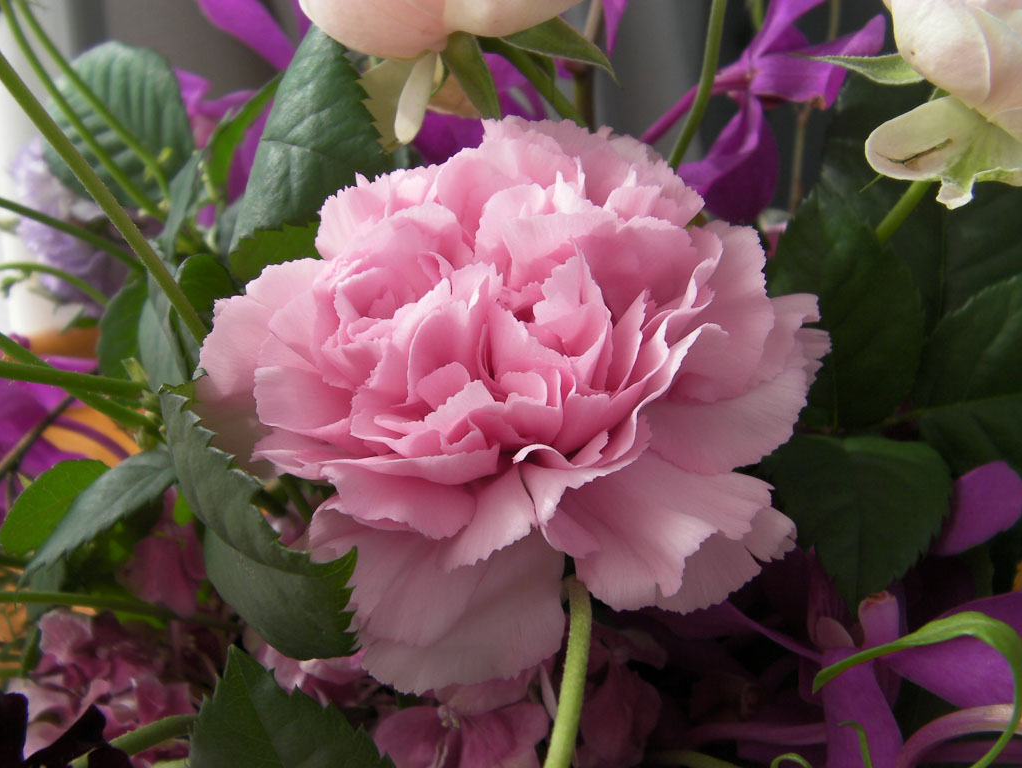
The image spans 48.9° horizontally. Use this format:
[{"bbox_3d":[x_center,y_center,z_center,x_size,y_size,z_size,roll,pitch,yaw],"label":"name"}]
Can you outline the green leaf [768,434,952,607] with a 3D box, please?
[{"bbox_3d":[0.064,0.025,0.207,0.033,0.034,0.010,-4,-29,16],"label":"green leaf"}]

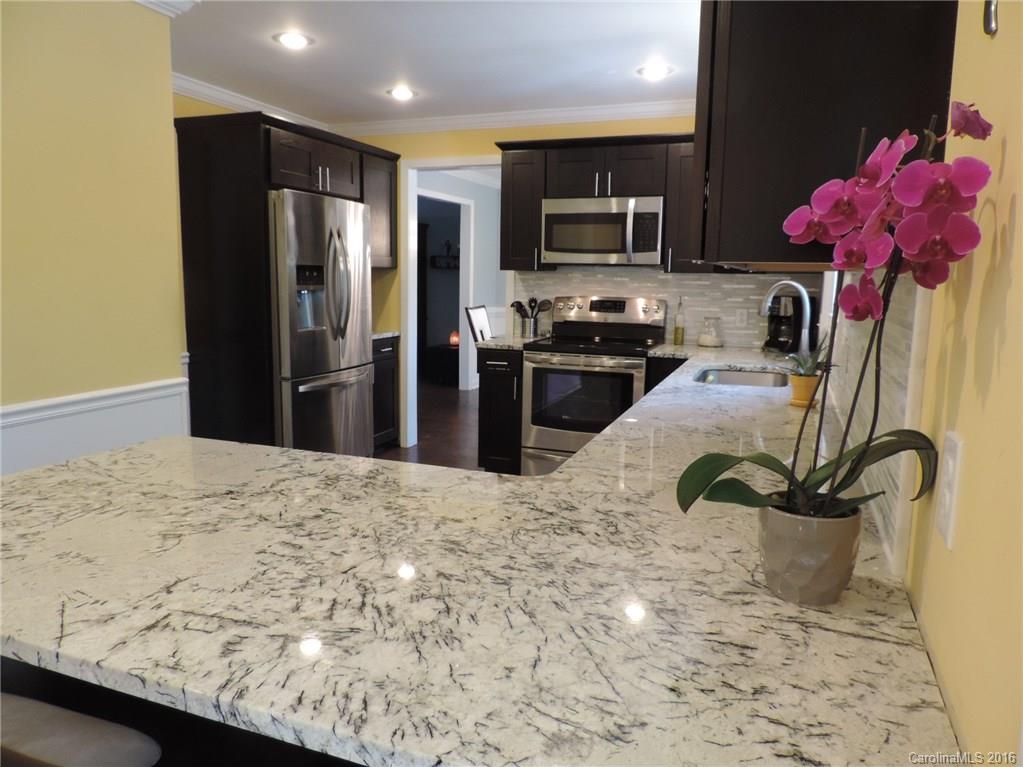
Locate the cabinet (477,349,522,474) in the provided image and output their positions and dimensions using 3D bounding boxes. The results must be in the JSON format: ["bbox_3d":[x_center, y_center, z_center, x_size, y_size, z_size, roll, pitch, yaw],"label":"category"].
[{"bbox_3d":[0.043,0.180,4.793,0.302,0.876,0.655,5,10,21],"label":"cabinet"}]

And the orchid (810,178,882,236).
[{"bbox_3d":[0.393,-0.206,0.830,0.080,0.067,0.045,7,11,34],"label":"orchid"}]

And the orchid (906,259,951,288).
[{"bbox_3d":[0.458,-0.129,0.780,0.065,0.055,0.040,8,11,39],"label":"orchid"}]

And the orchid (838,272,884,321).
[{"bbox_3d":[0.434,-0.107,0.880,0.053,0.062,0.045,6,10,29],"label":"orchid"}]

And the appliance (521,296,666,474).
[{"bbox_3d":[0.531,0.061,4.552,0.761,1.205,0.680,5,10,21],"label":"appliance"}]

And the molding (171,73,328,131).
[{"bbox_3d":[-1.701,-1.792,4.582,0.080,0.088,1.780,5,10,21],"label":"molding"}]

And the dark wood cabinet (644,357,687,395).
[{"bbox_3d":[1.039,0.264,4.408,0.280,0.870,0.600,4,9,21],"label":"dark wood cabinet"}]

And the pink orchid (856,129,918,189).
[{"bbox_3d":[0.419,-0.248,0.790,0.045,0.065,0.075,-2,9,-15],"label":"pink orchid"}]

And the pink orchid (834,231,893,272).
[{"bbox_3d":[0.427,-0.161,0.860,0.068,0.052,0.055,10,12,44],"label":"pink orchid"}]

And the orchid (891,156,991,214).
[{"bbox_3d":[0.426,-0.197,0.705,0.094,0.060,0.045,5,10,28],"label":"orchid"}]

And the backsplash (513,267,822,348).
[{"bbox_3d":[0.955,-0.500,4.678,2.011,0.466,0.012,5,10,21],"label":"backsplash"}]

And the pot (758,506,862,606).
[{"bbox_3d":[0.427,0.240,1.027,0.145,0.135,0.145,4,9,21],"label":"pot"}]

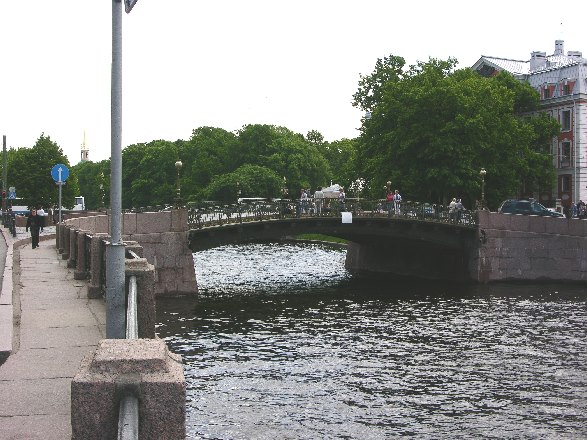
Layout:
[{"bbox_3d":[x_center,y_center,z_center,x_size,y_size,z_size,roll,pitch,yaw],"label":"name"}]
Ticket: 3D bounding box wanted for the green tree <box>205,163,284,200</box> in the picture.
[{"bbox_3d":[-6.193,-3.426,105.000,9.660,6.900,9.500,0,1,0],"label":"green tree"}]

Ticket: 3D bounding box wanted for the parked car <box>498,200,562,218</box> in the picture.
[{"bbox_3d":[18.390,-0.580,65.500,4.700,1.620,1.820,4,-1,-20],"label":"parked car"}]

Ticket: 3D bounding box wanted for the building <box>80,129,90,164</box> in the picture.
[{"bbox_3d":[-110.416,-27.339,450.000,6.000,42.000,6.000,0,1,-9],"label":"building"}]

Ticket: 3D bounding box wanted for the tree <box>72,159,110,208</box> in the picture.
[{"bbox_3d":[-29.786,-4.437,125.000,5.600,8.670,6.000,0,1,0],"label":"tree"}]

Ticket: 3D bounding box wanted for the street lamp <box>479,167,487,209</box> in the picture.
[{"bbox_3d":[13.712,-2.191,61.500,0.600,3.000,0.600,0,1,-17],"label":"street lamp"}]

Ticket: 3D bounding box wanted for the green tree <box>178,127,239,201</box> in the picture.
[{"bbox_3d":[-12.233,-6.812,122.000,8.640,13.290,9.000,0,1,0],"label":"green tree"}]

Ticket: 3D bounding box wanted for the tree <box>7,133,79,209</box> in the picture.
[{"bbox_3d":[-25.168,-4.163,85.000,7.220,9.220,7.000,0,1,0],"label":"tree"}]

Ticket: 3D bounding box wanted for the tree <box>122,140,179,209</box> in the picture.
[{"bbox_3d":[-19.400,-5.387,115.000,7.600,10.800,8.000,0,1,0],"label":"tree"}]

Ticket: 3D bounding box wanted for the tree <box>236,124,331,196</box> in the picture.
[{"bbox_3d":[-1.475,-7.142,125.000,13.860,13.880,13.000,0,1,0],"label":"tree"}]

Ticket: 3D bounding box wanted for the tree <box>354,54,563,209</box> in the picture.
[{"bbox_3d":[16.152,-7.971,84.000,20.210,16.460,17.000,0,1,0],"label":"tree"}]

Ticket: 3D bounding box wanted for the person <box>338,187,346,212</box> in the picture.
[{"bbox_3d":[3.353,-1.348,58.000,0.380,1.740,0.500,-1,1,-45],"label":"person"}]

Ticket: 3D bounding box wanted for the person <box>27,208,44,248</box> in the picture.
[{"bbox_3d":[-11.361,0.396,37.300,0.620,1.760,0.400,0,1,-11],"label":"person"}]

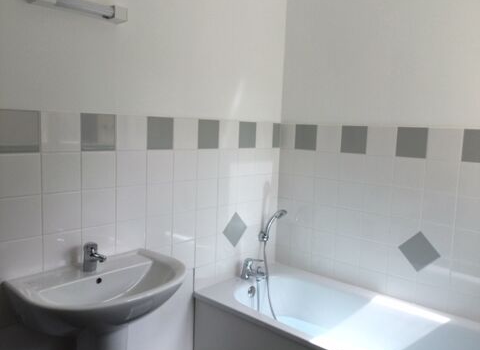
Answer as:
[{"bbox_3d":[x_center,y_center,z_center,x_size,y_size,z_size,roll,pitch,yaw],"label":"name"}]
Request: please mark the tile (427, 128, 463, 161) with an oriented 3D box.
[{"bbox_3d":[0.954,-0.144,2.005,0.150,0.142,0.010,8,8,41],"label":"tile"}]

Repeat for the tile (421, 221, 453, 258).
[{"bbox_3d":[0.936,0.307,2.051,0.150,0.150,0.010,7,8,41],"label":"tile"}]

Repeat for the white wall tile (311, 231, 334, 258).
[{"bbox_3d":[0.480,0.399,2.483,0.149,0.149,0.010,7,8,41],"label":"white wall tile"}]

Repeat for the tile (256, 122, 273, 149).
[{"bbox_3d":[0.144,-0.237,2.533,0.010,0.151,0.151,8,9,42],"label":"tile"}]

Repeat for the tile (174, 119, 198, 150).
[{"bbox_3d":[-0.261,-0.197,2.047,0.010,0.142,0.150,8,8,41],"label":"tile"}]

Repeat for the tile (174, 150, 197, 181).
[{"bbox_3d":[-0.270,-0.046,2.096,0.010,0.149,0.149,7,8,41],"label":"tile"}]

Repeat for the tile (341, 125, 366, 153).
[{"bbox_3d":[0.617,-0.187,2.307,0.149,0.147,0.008,7,8,41],"label":"tile"}]

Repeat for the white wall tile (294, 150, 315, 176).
[{"bbox_3d":[0.384,-0.068,2.519,0.149,0.149,0.008,7,8,41],"label":"white wall tile"}]

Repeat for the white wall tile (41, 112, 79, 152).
[{"bbox_3d":[-0.664,-0.159,1.602,0.010,0.149,0.150,7,8,41],"label":"white wall tile"}]

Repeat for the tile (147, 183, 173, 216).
[{"bbox_3d":[-0.370,0.114,1.974,0.008,0.149,0.149,7,8,41],"label":"tile"}]

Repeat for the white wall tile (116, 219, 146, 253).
[{"bbox_3d":[-0.485,0.273,1.900,0.010,0.149,0.149,7,8,41],"label":"white wall tile"}]

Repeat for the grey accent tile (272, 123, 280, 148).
[{"bbox_3d":[0.219,-0.243,2.615,0.010,0.151,0.068,8,9,42],"label":"grey accent tile"}]

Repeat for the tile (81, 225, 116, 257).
[{"bbox_3d":[-0.589,0.284,1.792,0.010,0.151,0.151,8,9,42],"label":"tile"}]

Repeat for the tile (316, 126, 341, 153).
[{"bbox_3d":[0.500,-0.206,2.404,0.150,0.150,0.010,7,8,41],"label":"tile"}]

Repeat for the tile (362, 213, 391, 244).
[{"bbox_3d":[0.710,0.275,2.242,0.150,0.149,0.010,7,8,41],"label":"tile"}]

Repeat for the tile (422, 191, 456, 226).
[{"bbox_3d":[0.947,0.156,2.043,0.149,0.149,0.008,7,8,41],"label":"tile"}]

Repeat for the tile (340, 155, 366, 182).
[{"bbox_3d":[0.608,-0.040,2.320,0.150,0.150,0.010,7,8,41],"label":"tile"}]

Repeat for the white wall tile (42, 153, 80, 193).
[{"bbox_3d":[-0.681,-0.011,1.645,0.010,0.151,0.151,8,9,42],"label":"white wall tile"}]

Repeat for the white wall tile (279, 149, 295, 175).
[{"bbox_3d":[0.283,-0.081,2.623,0.104,0.149,0.010,7,8,41],"label":"white wall tile"}]

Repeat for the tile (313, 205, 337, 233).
[{"bbox_3d":[0.484,0.246,2.442,0.150,0.149,0.010,7,8,41],"label":"tile"}]

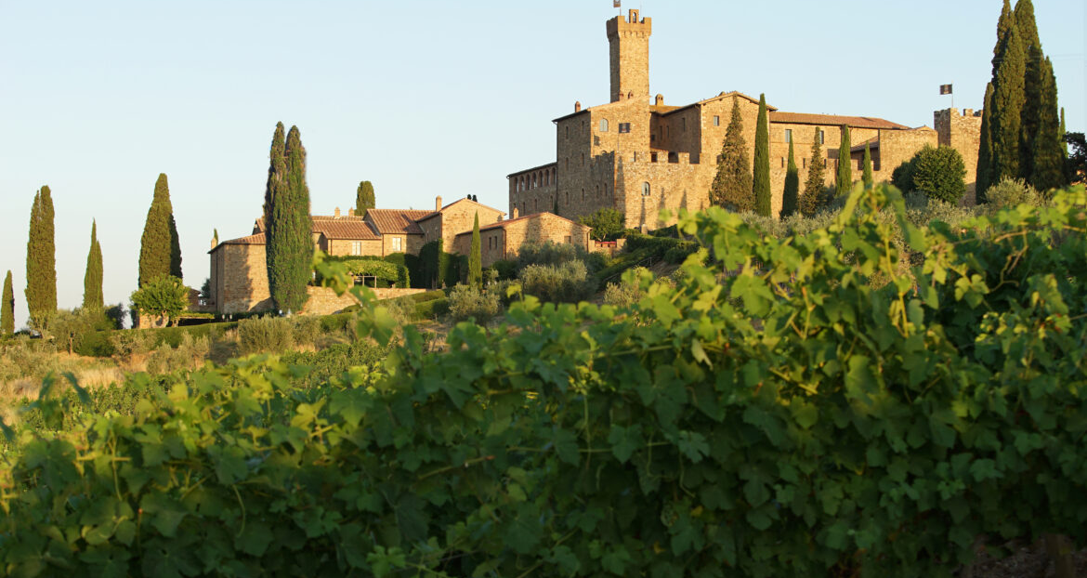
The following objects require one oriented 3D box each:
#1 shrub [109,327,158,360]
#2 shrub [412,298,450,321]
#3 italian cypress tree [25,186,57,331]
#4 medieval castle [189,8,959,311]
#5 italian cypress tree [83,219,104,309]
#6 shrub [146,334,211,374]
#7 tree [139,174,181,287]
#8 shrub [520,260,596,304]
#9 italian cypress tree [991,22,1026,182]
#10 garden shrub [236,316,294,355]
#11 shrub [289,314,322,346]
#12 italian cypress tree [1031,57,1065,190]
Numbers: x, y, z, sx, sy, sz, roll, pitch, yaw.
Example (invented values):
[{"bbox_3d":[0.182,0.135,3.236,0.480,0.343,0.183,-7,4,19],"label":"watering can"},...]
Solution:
[{"bbox_3d":[-37.481,5.074,194.000,4.605,2.900,4.145,0,-2,0],"label":"shrub"},{"bbox_3d":[-12.280,2.250,230.000,4.450,2.480,2.600,0,-2,0],"label":"shrub"},{"bbox_3d":[-55.890,-3.310,235.000,3.510,16.430,3.400,0,-2,0],"label":"italian cypress tree"},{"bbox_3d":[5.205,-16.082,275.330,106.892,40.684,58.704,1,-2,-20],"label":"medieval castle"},{"bbox_3d":[-52.340,-2.380,246.000,2.490,11.790,2.400,0,-2,0],"label":"italian cypress tree"},{"bbox_3d":[-31.829,5.702,184.000,5.662,3.559,4.813,0,-2,0],"label":"shrub"},{"bbox_3d":[-43.830,-4.890,242.000,5.000,16.700,4.600,0,-2,0],"label":"tree"},{"bbox_3d":[1.590,-0.670,233.000,8.400,5.330,6.600,0,-2,0],"label":"shrub"},{"bbox_3d":[56.325,-22.282,256.000,4.276,19.694,4.276,0,-2,0],"label":"italian cypress tree"},{"bbox_3d":[-26.332,4.352,200.000,5.451,3.693,4.633,0,-2,0],"label":"garden shrub"},{"bbox_3d":[-22.688,4.085,202.000,3.019,3.108,3.019,0,-2,0],"label":"shrub"},{"bbox_3d":[61.403,-19.940,257.000,4.067,16.495,4.067,0,-2,0],"label":"italian cypress tree"}]

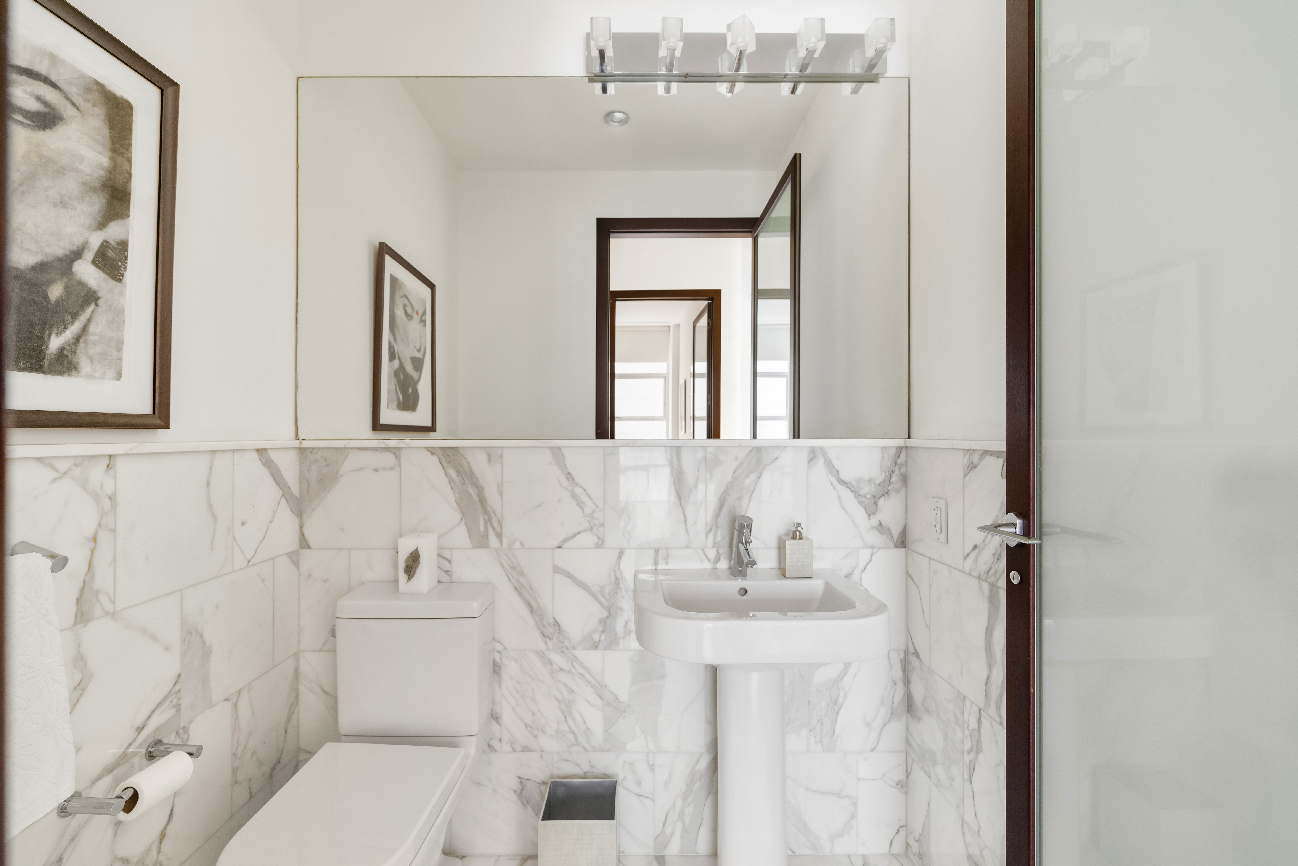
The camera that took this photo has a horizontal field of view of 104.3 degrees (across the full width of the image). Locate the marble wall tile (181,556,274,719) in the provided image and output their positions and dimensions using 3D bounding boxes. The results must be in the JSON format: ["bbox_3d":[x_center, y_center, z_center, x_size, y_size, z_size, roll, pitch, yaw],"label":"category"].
[{"bbox_3d":[-1.046,0.500,1.261,0.012,0.304,0.286,0,0,-2],"label":"marble wall tile"}]

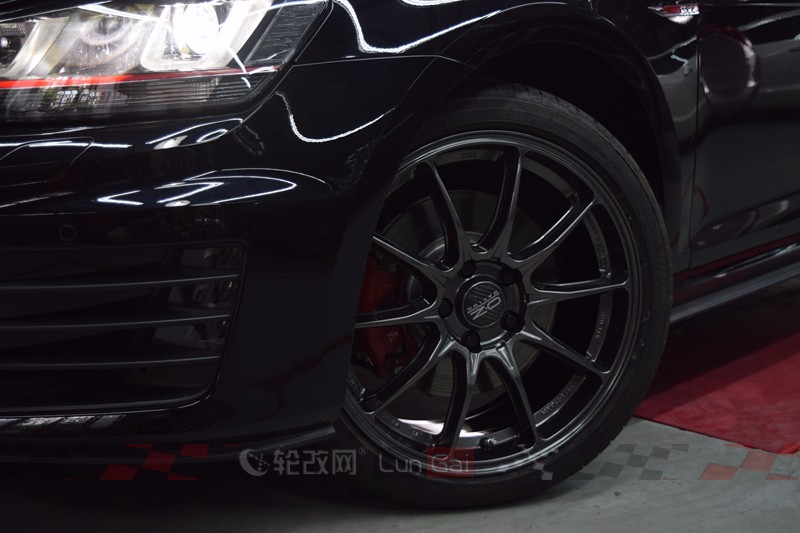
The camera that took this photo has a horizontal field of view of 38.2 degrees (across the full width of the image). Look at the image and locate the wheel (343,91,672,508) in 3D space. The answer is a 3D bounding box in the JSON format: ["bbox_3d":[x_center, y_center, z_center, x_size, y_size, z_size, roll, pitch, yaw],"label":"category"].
[{"bbox_3d":[0.089,0.040,1.742,0.640,0.637,0.228,-3,10,-18],"label":"wheel"}]

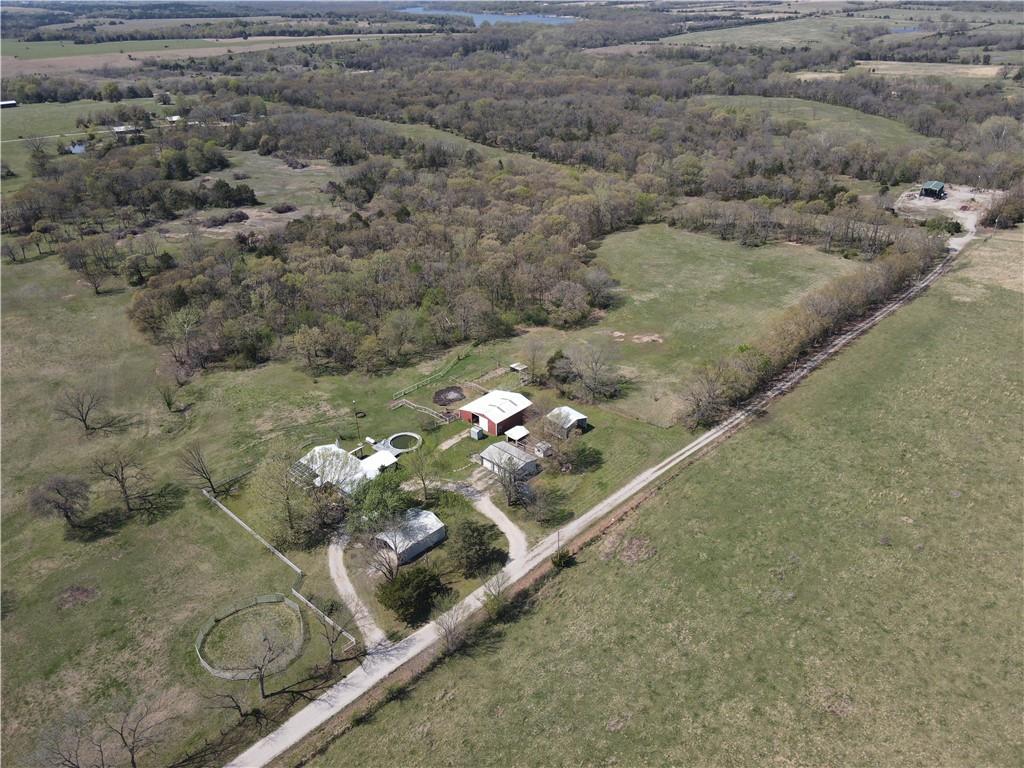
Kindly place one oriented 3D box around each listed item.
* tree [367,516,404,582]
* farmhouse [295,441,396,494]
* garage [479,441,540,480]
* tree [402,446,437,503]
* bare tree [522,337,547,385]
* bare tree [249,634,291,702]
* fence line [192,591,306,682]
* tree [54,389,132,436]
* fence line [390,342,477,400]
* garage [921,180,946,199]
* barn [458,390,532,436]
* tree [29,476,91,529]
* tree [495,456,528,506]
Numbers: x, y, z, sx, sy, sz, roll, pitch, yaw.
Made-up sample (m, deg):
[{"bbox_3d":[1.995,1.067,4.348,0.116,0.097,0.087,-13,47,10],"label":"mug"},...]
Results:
[{"bbox_3d":[-22.844,30.338,129.068,6.709,14.759,6.709,-6,30,-11],"label":"tree"},{"bbox_3d":[-37.544,18.786,160.466,17.500,5.000,18.500,26,38,38],"label":"farmhouse"},{"bbox_3d":[-0.683,17.567,163.888,10.400,3.800,7.600,23,37,35],"label":"garage"},{"bbox_3d":[-19.446,19.255,150.038,7.075,13.564,7.075,-4,30,-8],"label":"tree"},{"bbox_3d":[6.191,-6.697,196.090,6.601,13.755,6.601,1,29,2],"label":"bare tree"},{"bbox_3d":[-36.902,43.317,108.747,5.934,12.011,5.934,-15,32,-24],"label":"bare tree"},{"bbox_3d":[-43.853,42.758,120.720,17.200,1.800,17.200,0,29,0],"label":"fence line"},{"bbox_3d":[-107.180,6.869,176.208,13.000,10.500,12.000,0,29,0],"label":"tree"},{"bbox_3d":[-20.126,-4.110,205.166,4.200,1.500,39.600,17,33,27],"label":"fence line"},{"bbox_3d":[224.785,-103.521,379.619,8.000,5.400,15.000,19,34,30],"label":"garage"},{"bbox_3d":[-3.934,6.439,182.000,12.901,4.634,13.626,23,37,35],"label":"barn"},{"bbox_3d":[-90.668,24.432,143.006,10.582,11.417,10.582,-21,36,-33],"label":"tree"},{"bbox_3d":[-0.105,20.641,149.273,7.123,11.896,7.123,0,29,0],"label":"tree"}]

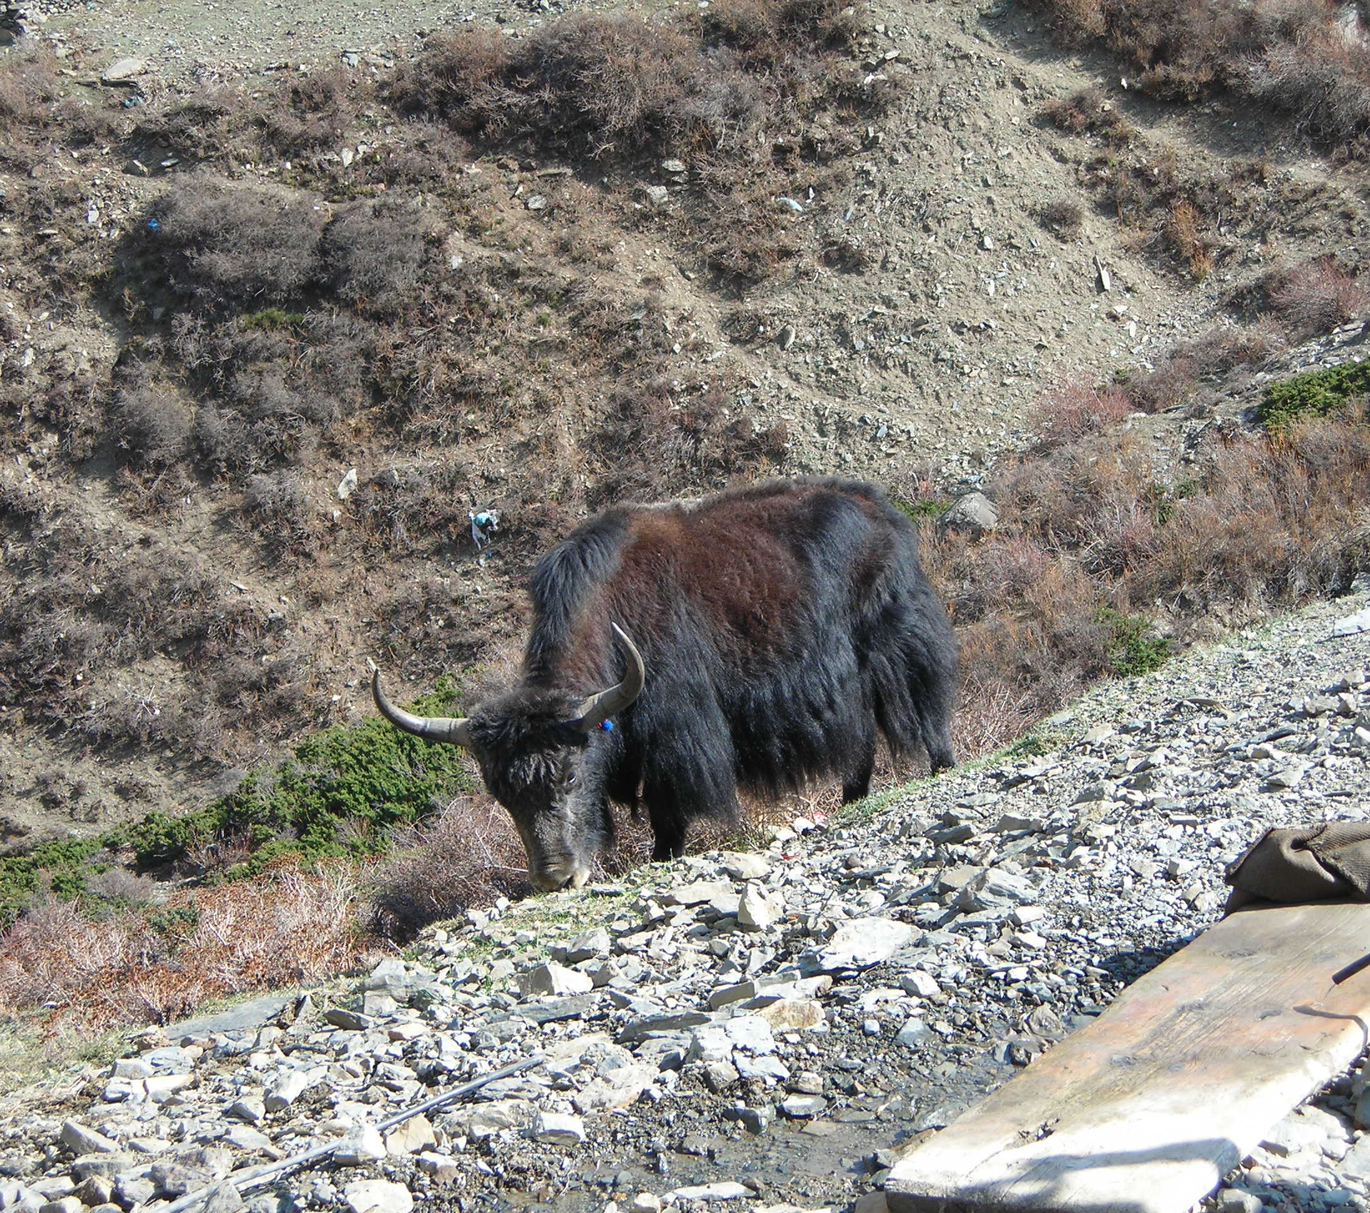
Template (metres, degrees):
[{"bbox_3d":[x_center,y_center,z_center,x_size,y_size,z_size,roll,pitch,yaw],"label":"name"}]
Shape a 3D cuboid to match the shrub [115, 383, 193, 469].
[{"bbox_3d":[-3.600,-1.220,28.500,0.540,0.520,0.520,0,11,0],"label":"shrub"}]

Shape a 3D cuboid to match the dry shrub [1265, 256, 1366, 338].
[{"bbox_3d":[4.650,-2.280,31.000,0.750,0.570,0.700,0,11,0],"label":"dry shrub"}]

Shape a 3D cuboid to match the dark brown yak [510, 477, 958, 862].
[{"bbox_3d":[0.177,0.210,14.550,1.550,1.250,0.780,-8,14,-36],"label":"dark brown yak"}]

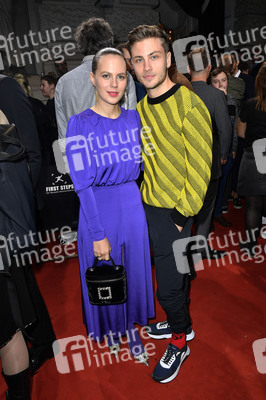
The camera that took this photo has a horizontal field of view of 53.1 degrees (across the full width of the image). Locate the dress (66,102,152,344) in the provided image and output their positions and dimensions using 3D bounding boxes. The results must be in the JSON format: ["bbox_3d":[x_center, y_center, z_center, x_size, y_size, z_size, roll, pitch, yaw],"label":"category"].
[{"bbox_3d":[-0.092,0.181,1.493,0.460,1.235,0.360,-4,20,-5],"label":"dress"}]

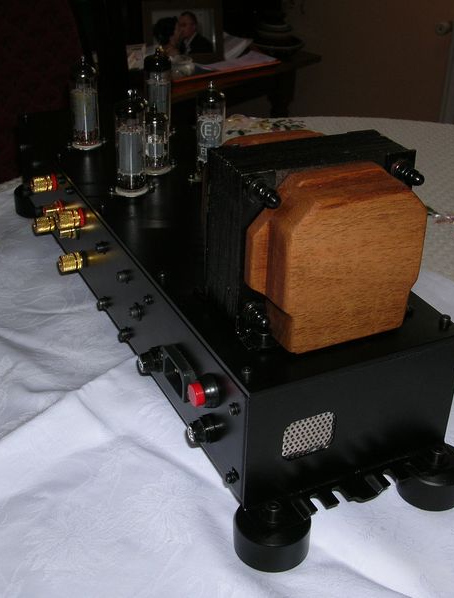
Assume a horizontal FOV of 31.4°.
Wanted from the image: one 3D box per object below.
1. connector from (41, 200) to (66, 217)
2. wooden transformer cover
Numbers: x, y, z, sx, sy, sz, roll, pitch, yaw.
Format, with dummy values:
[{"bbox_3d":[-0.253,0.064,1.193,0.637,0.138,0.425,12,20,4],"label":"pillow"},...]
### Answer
[{"bbox_3d":[-0.136,-0.071,0.630,0.017,0.011,0.011,-12,32,-23],"label":"connector"},{"bbox_3d":[0.055,-0.021,0.399,0.091,0.084,0.029,-12,32,-23],"label":"wooden transformer cover"}]

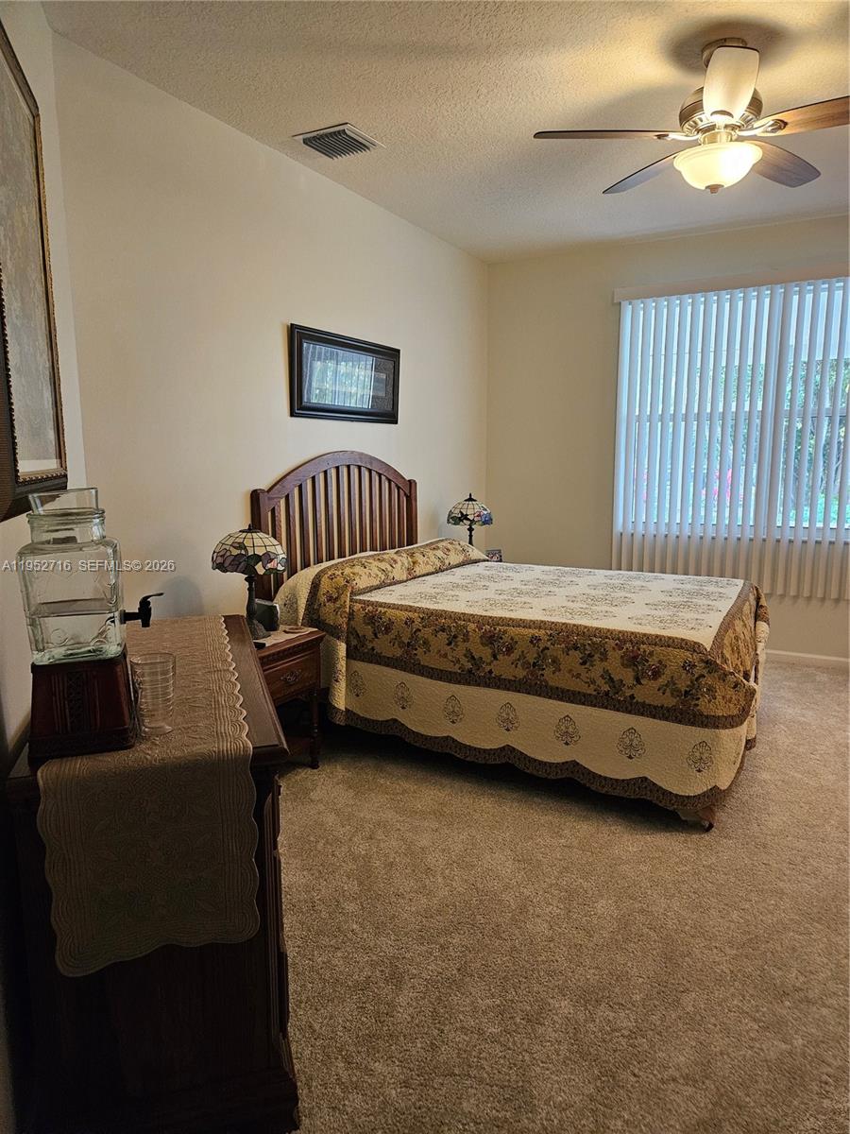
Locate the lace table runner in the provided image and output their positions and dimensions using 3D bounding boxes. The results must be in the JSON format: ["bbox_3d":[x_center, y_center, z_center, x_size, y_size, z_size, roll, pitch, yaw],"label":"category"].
[{"bbox_3d":[-0.700,0.470,2.024,0.390,0.390,1.330,-3,9,-17],"label":"lace table runner"}]

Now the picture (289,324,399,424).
[{"bbox_3d":[-0.430,-1.044,4.204,0.033,0.450,1.060,5,10,28],"label":"picture"}]

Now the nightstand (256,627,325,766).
[{"bbox_3d":[-0.759,0.627,3.323,0.445,0.630,0.510,5,10,28],"label":"nightstand"}]

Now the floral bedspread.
[{"bbox_3d":[0.541,0.329,3.804,2.080,0.755,1.620,5,10,28],"label":"floral bedspread"}]

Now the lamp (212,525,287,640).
[{"bbox_3d":[-0.766,0.054,3.346,0.328,0.475,0.328,0,9,0],"label":"lamp"}]

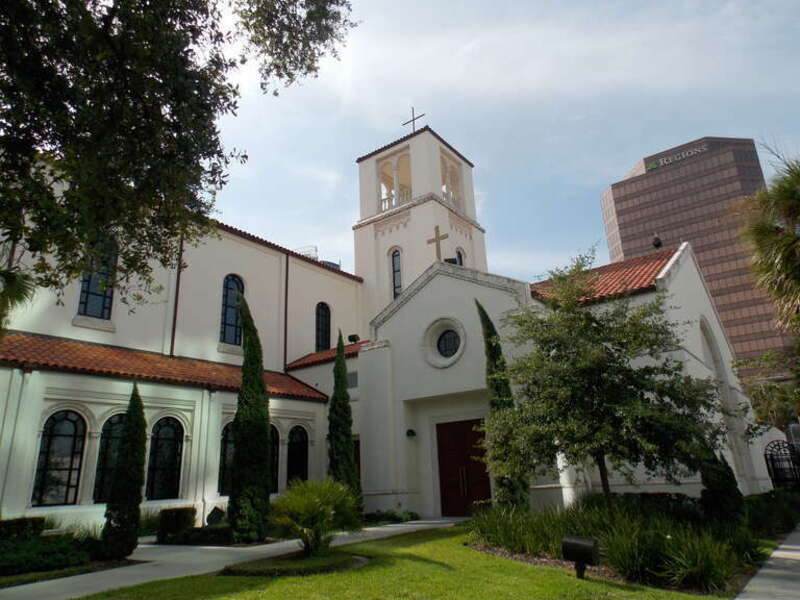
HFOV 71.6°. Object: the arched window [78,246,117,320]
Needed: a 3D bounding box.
[{"bbox_3d":[-11.075,-0.927,20.559,0.180,3.250,1.150,-15,-22,34],"label":"arched window"}]

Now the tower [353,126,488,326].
[{"bbox_3d":[1.573,1.033,34.905,6.100,22.350,6.200,-15,-22,34],"label":"tower"}]

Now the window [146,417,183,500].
[{"bbox_3d":[-7.711,5.211,18.324,0.180,2.620,1.150,-15,-22,34],"label":"window"}]

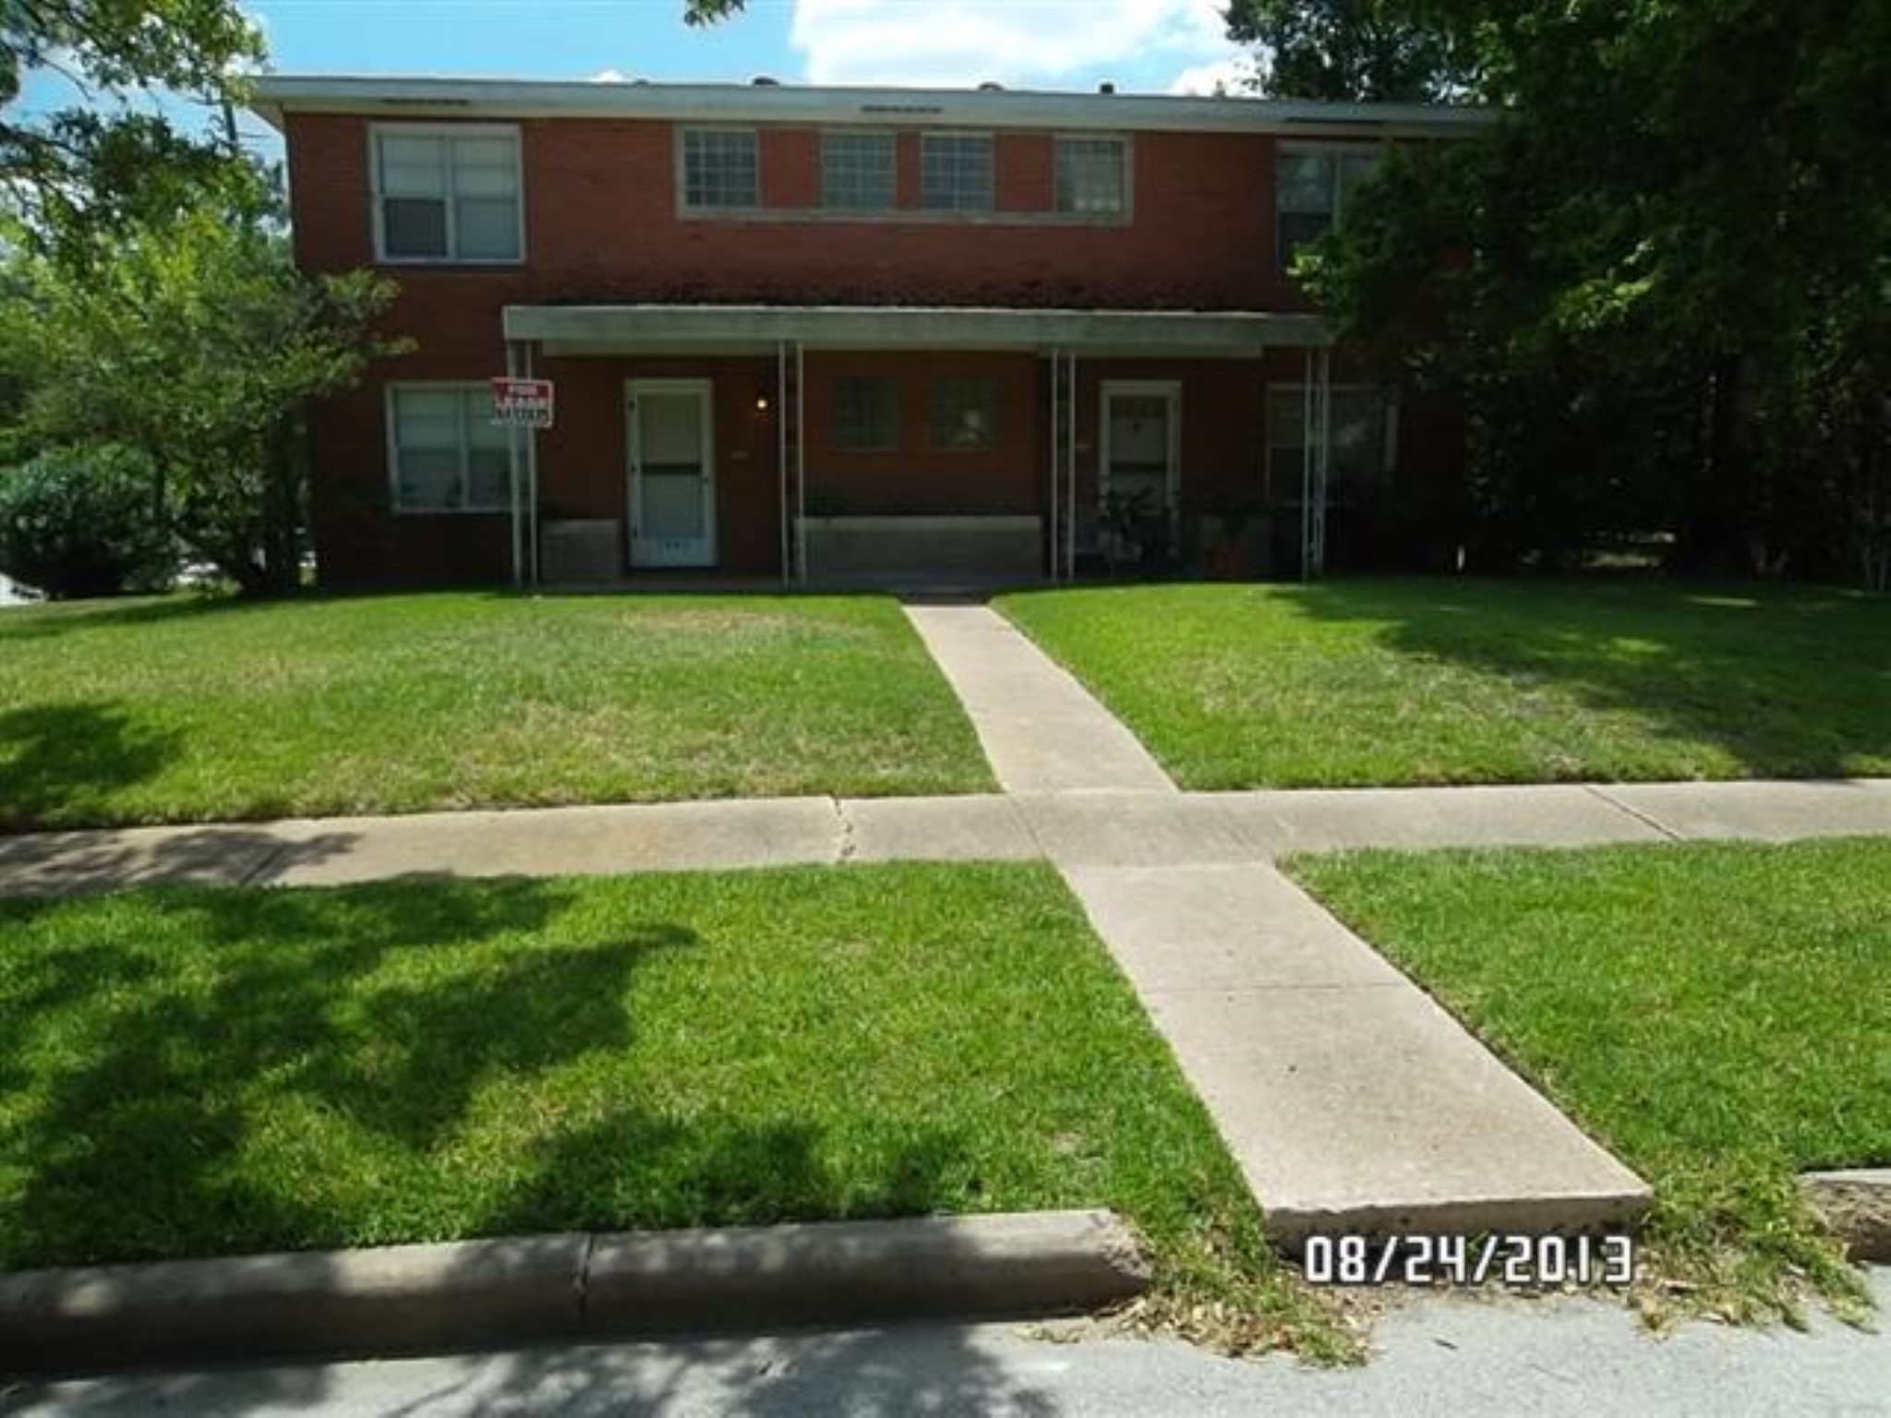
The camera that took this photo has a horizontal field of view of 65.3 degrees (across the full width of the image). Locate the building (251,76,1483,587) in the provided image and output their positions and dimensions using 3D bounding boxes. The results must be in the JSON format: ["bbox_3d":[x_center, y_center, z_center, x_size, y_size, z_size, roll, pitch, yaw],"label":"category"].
[{"bbox_3d":[-0.652,-4.681,19.412,13.850,5.500,10.000,-1,9,-4],"label":"building"}]

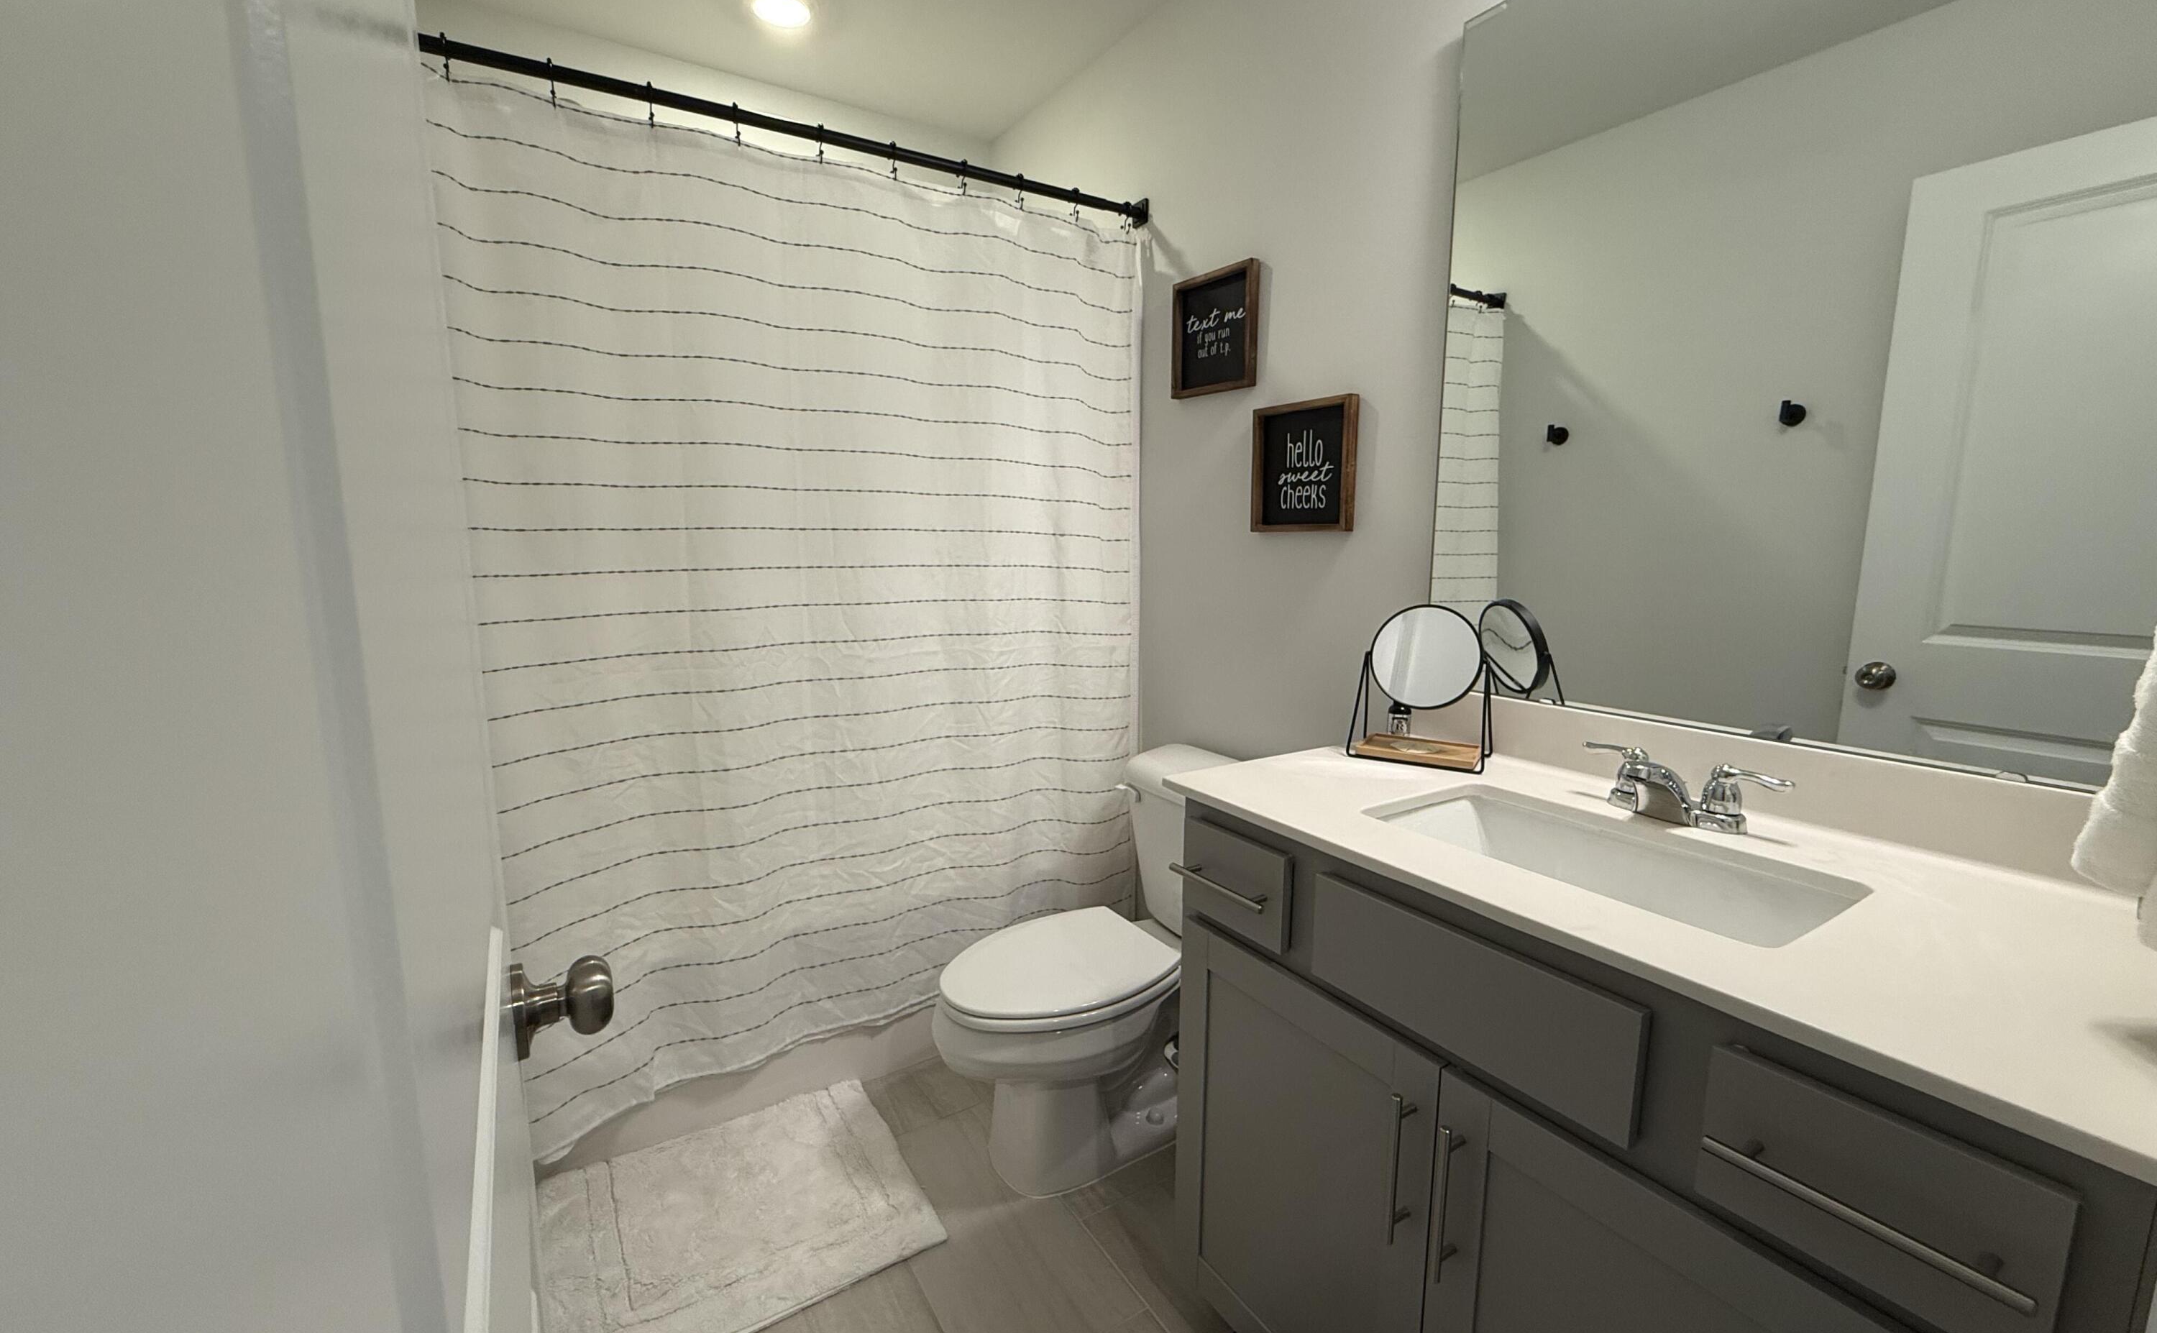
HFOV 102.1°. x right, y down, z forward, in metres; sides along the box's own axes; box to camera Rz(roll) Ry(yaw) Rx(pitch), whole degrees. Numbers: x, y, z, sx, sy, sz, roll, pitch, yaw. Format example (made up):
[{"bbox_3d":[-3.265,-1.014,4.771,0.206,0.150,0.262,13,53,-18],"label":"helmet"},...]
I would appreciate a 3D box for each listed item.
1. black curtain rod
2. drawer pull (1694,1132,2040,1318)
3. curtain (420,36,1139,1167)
[{"bbox_3d":[-0.484,-1.022,1.682,1.527,0.057,0.056,-6,11,-32],"label":"black curtain rod"},{"bbox_3d":[0.575,0.404,0.647,0.036,0.012,0.186,-6,11,-32],"label":"drawer pull"},{"bbox_3d":[-0.471,-0.076,1.828,1.488,1.838,0.101,-6,11,-32],"label":"curtain"}]

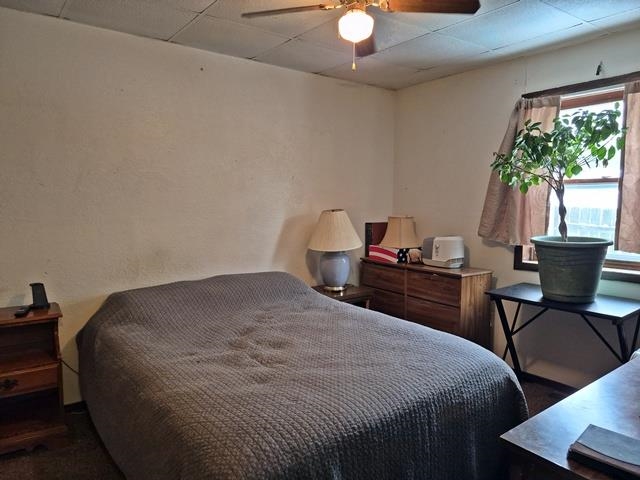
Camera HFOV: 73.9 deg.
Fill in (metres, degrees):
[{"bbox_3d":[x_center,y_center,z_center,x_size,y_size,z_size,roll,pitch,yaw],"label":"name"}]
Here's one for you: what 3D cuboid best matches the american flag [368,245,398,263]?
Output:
[{"bbox_3d":[0.612,0.133,3.818,0.130,0.135,0.310,-5,8,-41],"label":"american flag"}]

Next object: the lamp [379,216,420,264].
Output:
[{"bbox_3d":[0.728,-0.004,3.815,0.380,0.410,0.380,-5,8,-37],"label":"lamp"}]

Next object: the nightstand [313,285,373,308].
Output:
[{"bbox_3d":[0.124,0.706,3.561,0.480,0.595,0.390,-5,8,-37],"label":"nightstand"}]

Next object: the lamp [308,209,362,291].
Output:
[{"bbox_3d":[0.125,0.082,3.492,0.435,0.665,0.435,0,6,0],"label":"lamp"}]

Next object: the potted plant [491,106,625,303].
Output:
[{"bbox_3d":[1.495,-0.224,2.690,0.620,1.175,0.740,-5,8,-37],"label":"potted plant"}]

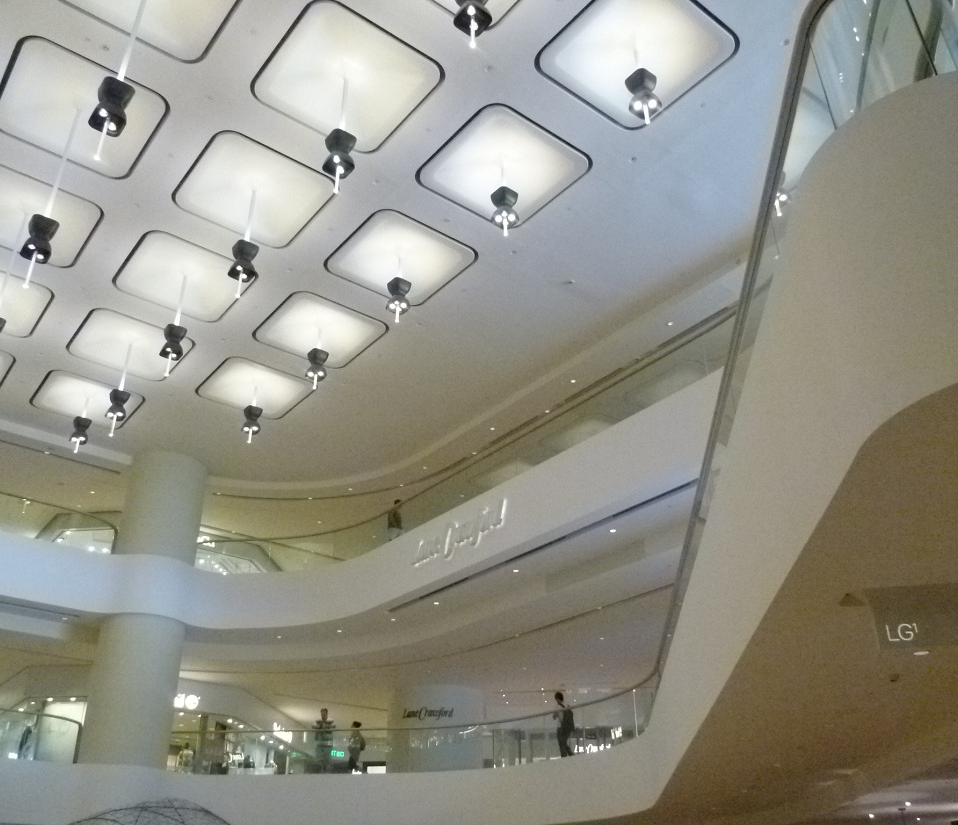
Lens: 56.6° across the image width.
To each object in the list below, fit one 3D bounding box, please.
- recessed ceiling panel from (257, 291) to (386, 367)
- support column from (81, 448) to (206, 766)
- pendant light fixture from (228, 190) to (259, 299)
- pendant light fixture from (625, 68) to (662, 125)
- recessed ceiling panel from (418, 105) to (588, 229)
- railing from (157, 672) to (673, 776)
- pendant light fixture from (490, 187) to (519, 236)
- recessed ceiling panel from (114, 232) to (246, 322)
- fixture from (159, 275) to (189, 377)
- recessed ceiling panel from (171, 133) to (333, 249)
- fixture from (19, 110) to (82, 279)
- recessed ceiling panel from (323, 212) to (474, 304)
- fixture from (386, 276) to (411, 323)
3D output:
[{"bbox_3d":[-3.873,-2.036,21.647,2.530,0.200,2.620,21,-35,-33],"label":"recessed ceiling panel"},{"bbox_3d":[-8.772,5.133,23.448,2.096,8.170,2.096,20,-35,-34],"label":"support column"},{"bbox_3d":[-3.930,-2.878,15.021,0.387,2.284,0.387,20,-35,-34],"label":"pendant light fixture"},{"bbox_3d":[2.580,-4.868,13.848,0.420,1.020,0.420,21,-35,-33],"label":"pendant light fixture"},{"bbox_3d":[0.424,-4.636,16.841,2.530,0.200,2.620,21,-35,-33],"label":"recessed ceiling panel"},{"bbox_3d":[-1.459,8.023,21.713,13.674,1.118,3.547,-16,-32,26],"label":"railing"},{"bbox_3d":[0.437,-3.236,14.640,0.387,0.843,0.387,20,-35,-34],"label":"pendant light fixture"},{"bbox_3d":[-5.833,-2.686,17.691,2.290,0.161,2.290,20,-35,-34],"label":"recessed ceiling panel"},{"bbox_3d":[-6.511,-1.891,19.190,0.420,2.550,0.420,21,-35,-33],"label":"fixture"},{"bbox_3d":[-3.918,-3.855,15.557,2.290,0.161,2.290,20,-35,-34],"label":"recessed ceiling panel"},{"bbox_3d":[-7.004,-3.615,14.645,0.420,3.750,0.420,21,-35,-33],"label":"fixture"},{"bbox_3d":[-1.724,-3.336,19.244,2.530,0.200,2.620,21,-35,-33],"label":"recessed ceiling panel"},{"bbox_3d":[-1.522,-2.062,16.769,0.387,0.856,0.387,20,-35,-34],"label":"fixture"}]

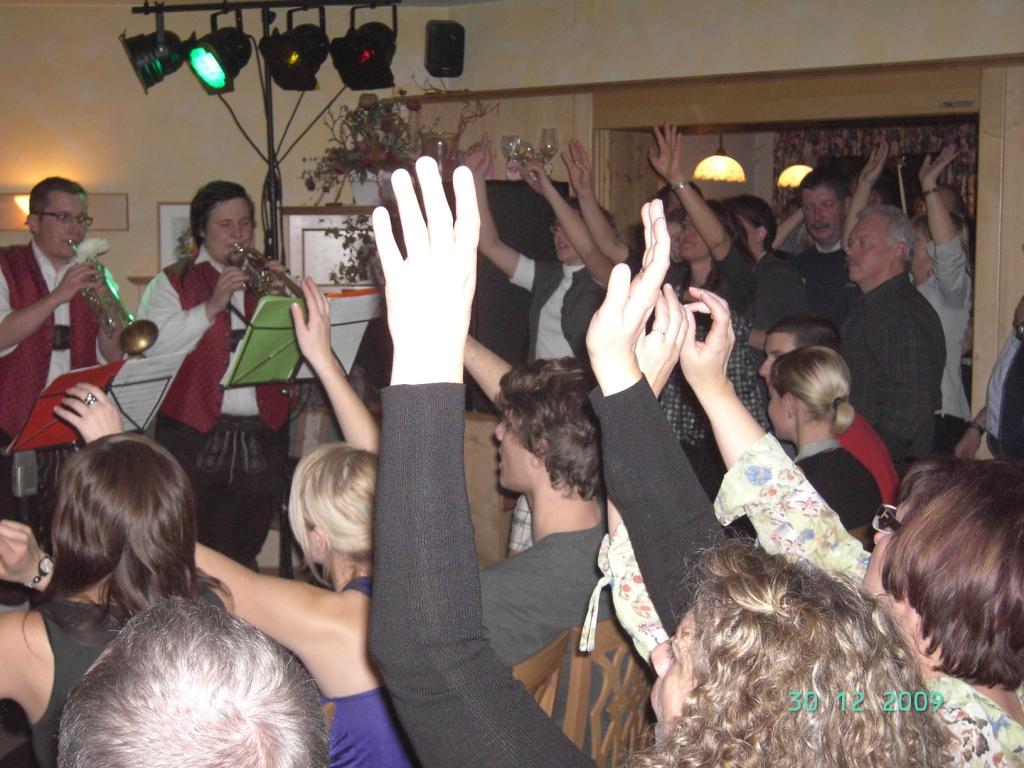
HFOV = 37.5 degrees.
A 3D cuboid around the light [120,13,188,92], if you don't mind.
[{"bbox_3d":[-1.200,-1.113,5.050,0.215,0.265,0.215,-17,9,-8],"label":"light"}]

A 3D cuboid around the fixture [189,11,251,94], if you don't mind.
[{"bbox_3d":[-0.979,-1.110,5.050,0.220,0.265,0.215,-26,20,-33],"label":"fixture"}]

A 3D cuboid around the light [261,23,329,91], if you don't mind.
[{"bbox_3d":[-0.728,-1.103,5.050,0.215,0.245,0.220,4,24,34],"label":"light"}]

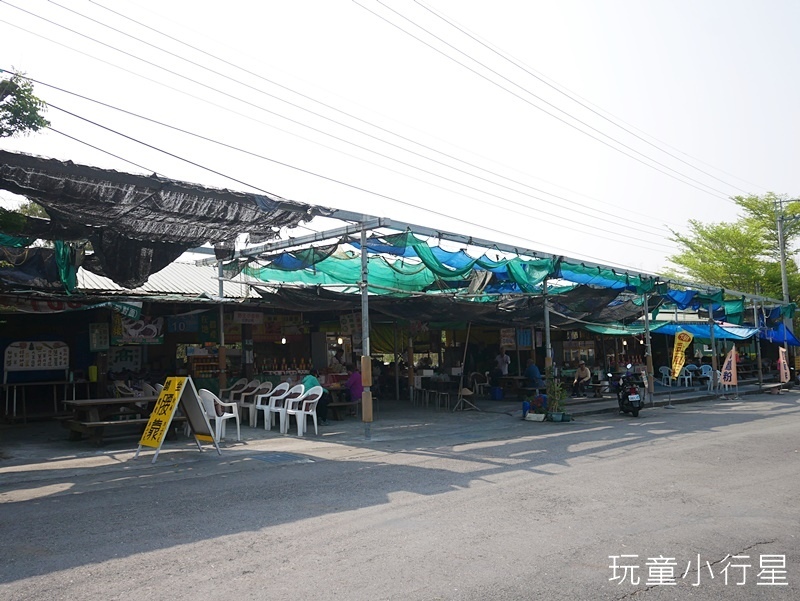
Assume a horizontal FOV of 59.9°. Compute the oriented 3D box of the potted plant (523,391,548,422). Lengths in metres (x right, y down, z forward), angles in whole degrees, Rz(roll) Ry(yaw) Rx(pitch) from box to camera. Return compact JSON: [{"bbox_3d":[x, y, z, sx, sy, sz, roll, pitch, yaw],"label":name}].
[{"bbox_3d":[2.902,2.272,14.800,0.520,0.580,0.420,-1,-4,0],"label":"potted plant"}]

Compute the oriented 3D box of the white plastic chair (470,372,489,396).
[{"bbox_3d":[2.611,2.718,22.500,0.560,0.820,0.560,1,-5,-30],"label":"white plastic chair"}]

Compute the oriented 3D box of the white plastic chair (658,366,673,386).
[{"bbox_3d":[10.618,3.019,27.700,0.570,0.800,0.570,4,-7,-45],"label":"white plastic chair"}]

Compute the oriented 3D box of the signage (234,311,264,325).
[{"bbox_3d":[-3.533,0.411,16.200,0.050,0.290,0.820,-6,-7,42],"label":"signage"}]

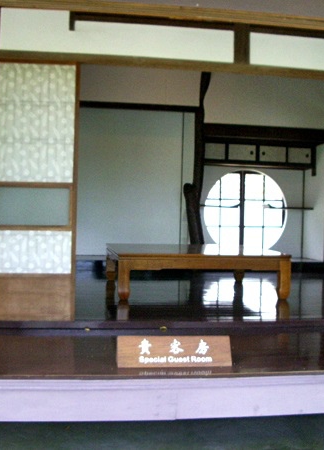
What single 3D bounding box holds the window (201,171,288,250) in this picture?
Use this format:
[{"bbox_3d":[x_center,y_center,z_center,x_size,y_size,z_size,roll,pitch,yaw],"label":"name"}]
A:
[{"bbox_3d":[1.168,-0.153,8.473,1.221,1.221,0.099,1,1,-9],"label":"window"}]

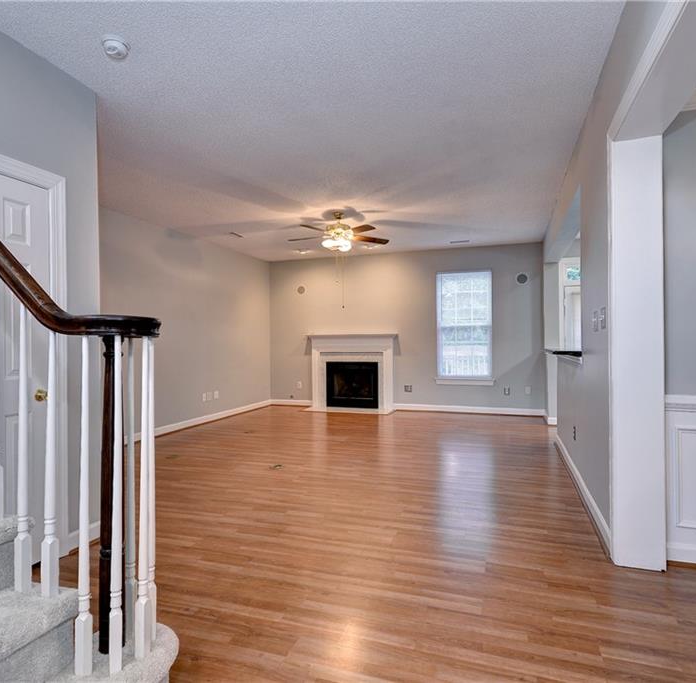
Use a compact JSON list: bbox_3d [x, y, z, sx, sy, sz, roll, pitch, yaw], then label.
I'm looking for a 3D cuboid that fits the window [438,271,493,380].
[{"bbox_3d":[1.911,-0.249,7.471,0.887,1.784,0.100,0,0,19],"label":"window"}]

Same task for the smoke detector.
[{"bbox_3d":[-1.179,-1.483,2.311,0.132,0.048,0.132,0,0,19],"label":"smoke detector"}]

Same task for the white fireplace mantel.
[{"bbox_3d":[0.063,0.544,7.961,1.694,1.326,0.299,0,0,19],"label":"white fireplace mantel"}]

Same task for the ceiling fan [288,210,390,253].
[{"bbox_3d":[-0.096,-1.276,5.412,1.286,0.478,1.266,0,0,19],"label":"ceiling fan"}]

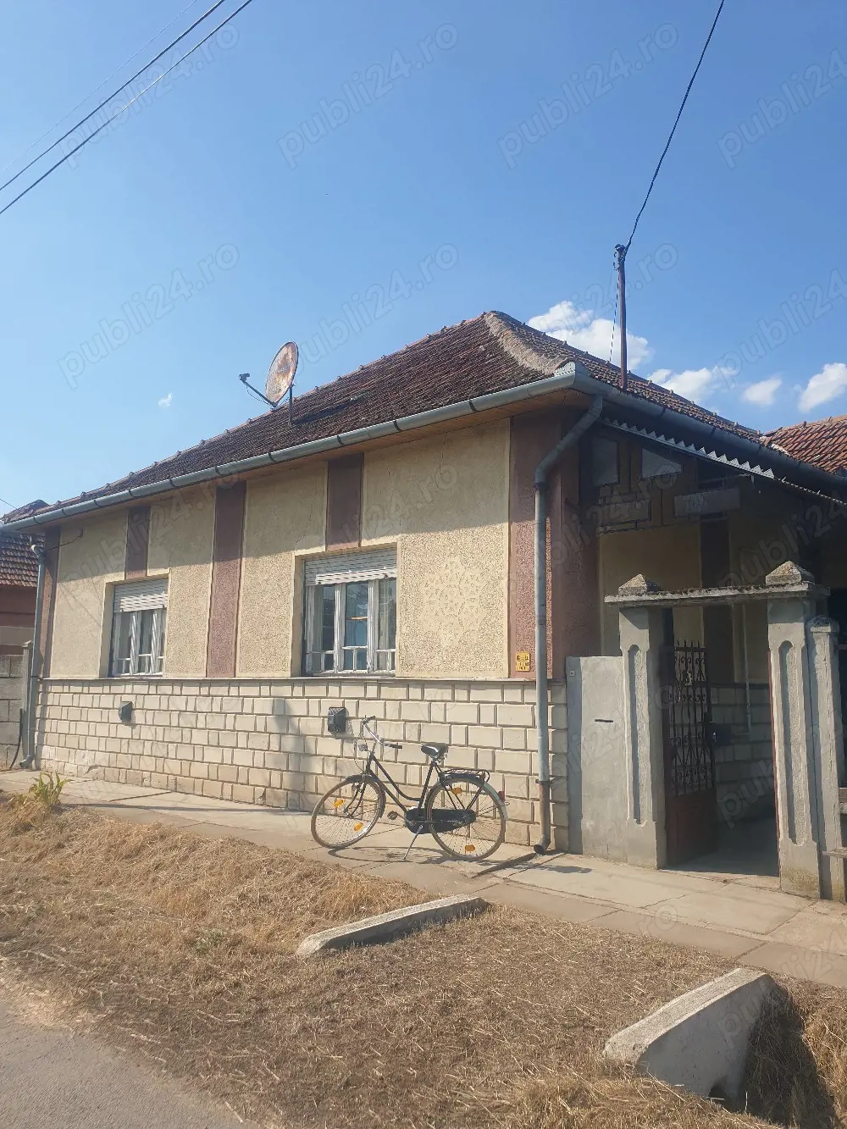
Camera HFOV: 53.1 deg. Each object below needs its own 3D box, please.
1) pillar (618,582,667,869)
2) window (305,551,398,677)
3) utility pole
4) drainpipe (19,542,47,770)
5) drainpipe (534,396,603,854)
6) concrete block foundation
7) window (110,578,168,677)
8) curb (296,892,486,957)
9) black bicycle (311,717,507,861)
[{"bbox_3d":[2.055,1.443,7.891,0.310,2.590,0.270,-6,-11,40],"label":"pillar"},{"bbox_3d":[-0.905,0.625,10.604,1.760,1.560,0.140,-6,-11,40],"label":"window"},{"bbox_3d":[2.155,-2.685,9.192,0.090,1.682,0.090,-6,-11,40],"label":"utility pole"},{"bbox_3d":[-7.053,1.635,15.203,0.150,4.020,0.310,-6,-11,40],"label":"drainpipe"},{"bbox_3d":[1.385,0.537,8.175,0.820,4.330,0.300,-6,-11,40],"label":"drainpipe"},{"bbox_3d":[-2.695,2.404,11.822,10.900,1.600,0.380,-6,-11,40],"label":"concrete block foundation"},{"bbox_3d":[-4.519,1.024,13.622,1.810,1.580,0.140,-6,-11,40],"label":"window"},{"bbox_3d":[-0.182,2.307,5.337,0.170,0.170,1.540,-7,-11,41],"label":"curb"},{"bbox_3d":[-0.142,2.014,7.611,1.830,1.150,0.580,-3,-9,21],"label":"black bicycle"}]

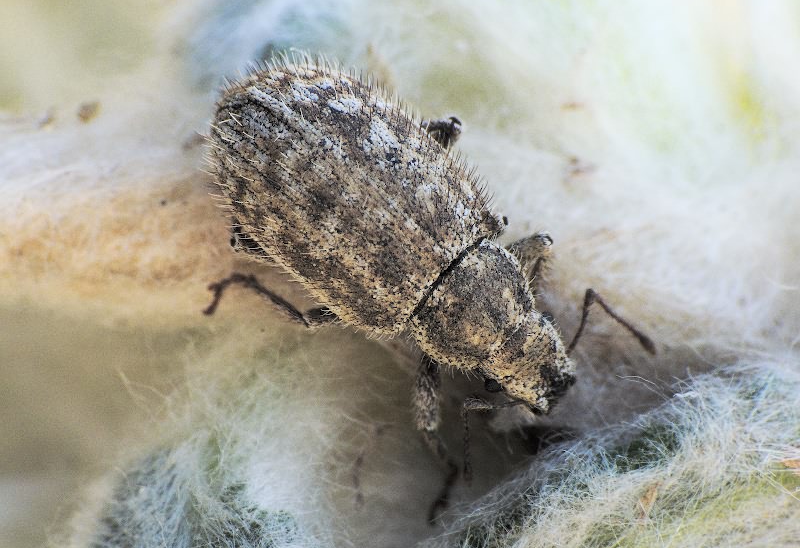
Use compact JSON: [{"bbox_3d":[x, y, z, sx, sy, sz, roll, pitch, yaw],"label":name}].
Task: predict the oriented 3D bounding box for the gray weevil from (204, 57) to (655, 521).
[{"bbox_3d":[0.000,0.000,0.097,0.008,0.003,0.004,44,67,0],"label":"gray weevil"}]

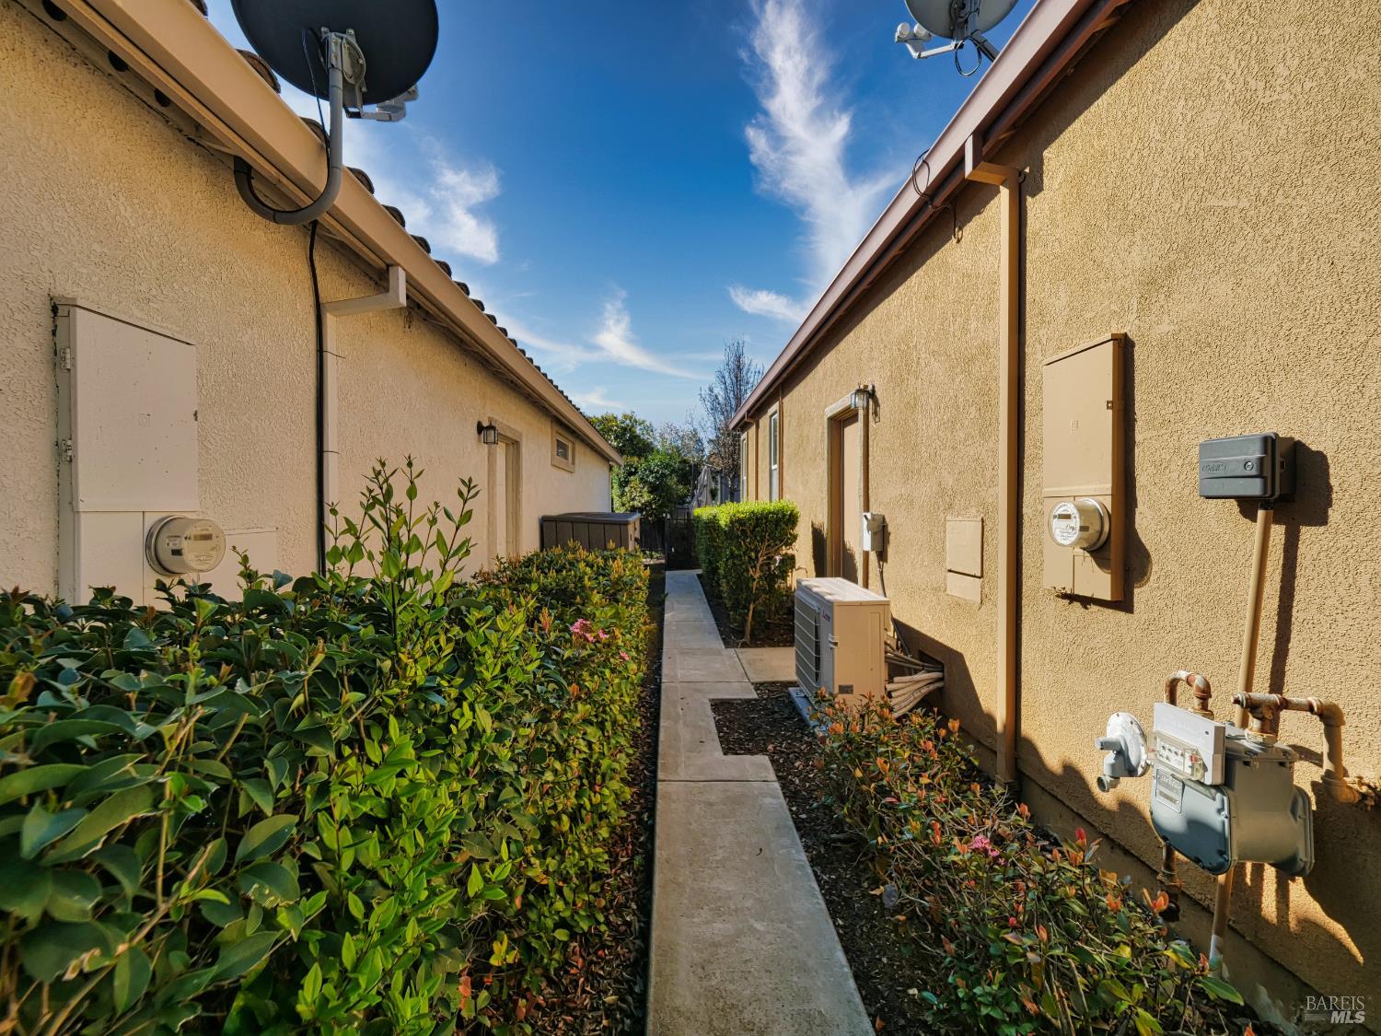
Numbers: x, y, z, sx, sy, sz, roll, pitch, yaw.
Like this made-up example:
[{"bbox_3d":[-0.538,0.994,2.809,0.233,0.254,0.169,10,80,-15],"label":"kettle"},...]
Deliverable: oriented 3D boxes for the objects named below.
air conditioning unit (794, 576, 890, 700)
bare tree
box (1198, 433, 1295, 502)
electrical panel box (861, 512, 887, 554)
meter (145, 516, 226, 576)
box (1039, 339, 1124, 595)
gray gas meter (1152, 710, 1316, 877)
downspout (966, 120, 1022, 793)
[{"bbox_3d":[1.010,0.894,3.848,0.350,0.790,0.955,0,1,-2],"label":"air conditioning unit"},{"bbox_3d":[1.339,-2.331,18.000,2.200,6.840,2.200,0,1,-2],"label":"bare tree"},{"bbox_3d":[1.503,-0.132,1.528,0.085,0.175,0.195,0,1,-2],"label":"box"},{"bbox_3d":[1.397,0.110,4.275,0.100,0.293,0.170,0,1,-2],"label":"electrical panel box"},{"bbox_3d":[-1.548,0.084,1.708,0.135,0.186,0.185,0,1,-2],"label":"meter"},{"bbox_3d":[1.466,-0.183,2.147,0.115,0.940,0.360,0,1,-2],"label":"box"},{"bbox_3d":[1.356,0.670,1.415,0.225,0.345,0.210,0,1,-2],"label":"gray gas meter"},{"bbox_3d":[1.400,-0.255,2.597,0.215,3.015,0.072,0,1,-2],"label":"downspout"}]

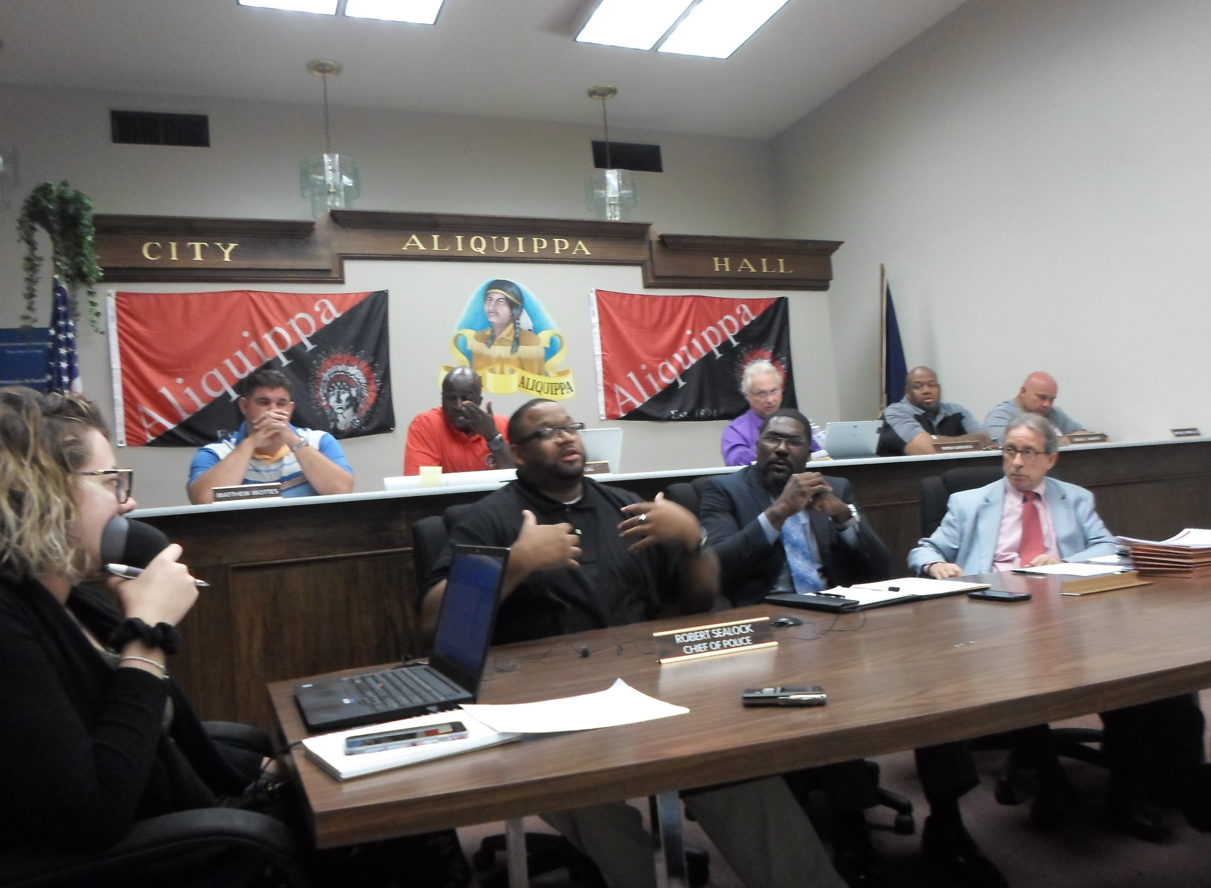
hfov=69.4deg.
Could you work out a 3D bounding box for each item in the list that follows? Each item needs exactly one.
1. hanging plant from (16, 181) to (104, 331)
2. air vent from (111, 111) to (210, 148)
[{"bbox_3d":[-2.926,-1.021,4.690,0.420,0.800,0.360,-3,-5,-20],"label":"hanging plant"},{"bbox_3d":[-3.013,-2.141,5.932,0.600,0.225,0.030,-3,-4,-19],"label":"air vent"}]

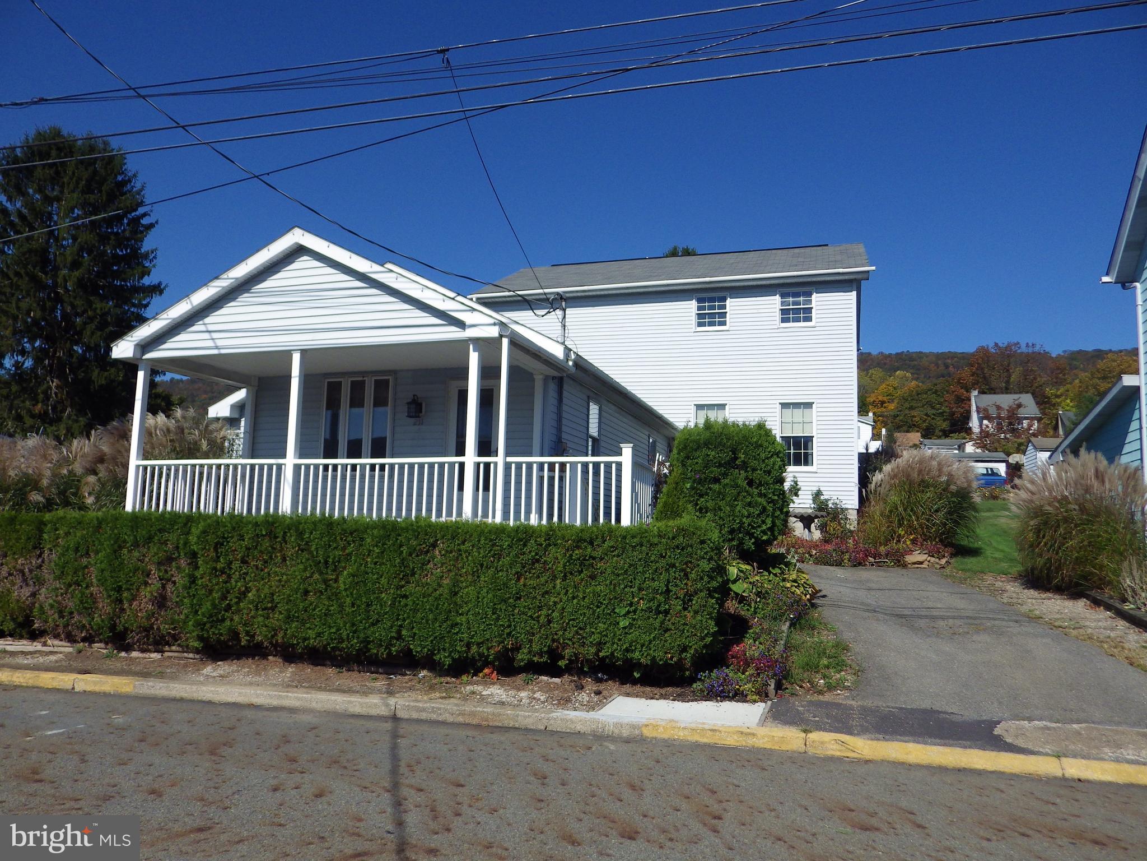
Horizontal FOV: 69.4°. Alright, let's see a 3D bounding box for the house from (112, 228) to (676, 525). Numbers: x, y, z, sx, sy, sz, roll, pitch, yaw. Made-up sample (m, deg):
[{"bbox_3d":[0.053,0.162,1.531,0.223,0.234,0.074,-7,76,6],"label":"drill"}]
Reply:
[{"bbox_3d":[-1.326,0.098,15.467,6.528,4.437,11.832,-1,-8,17],"label":"house"}]

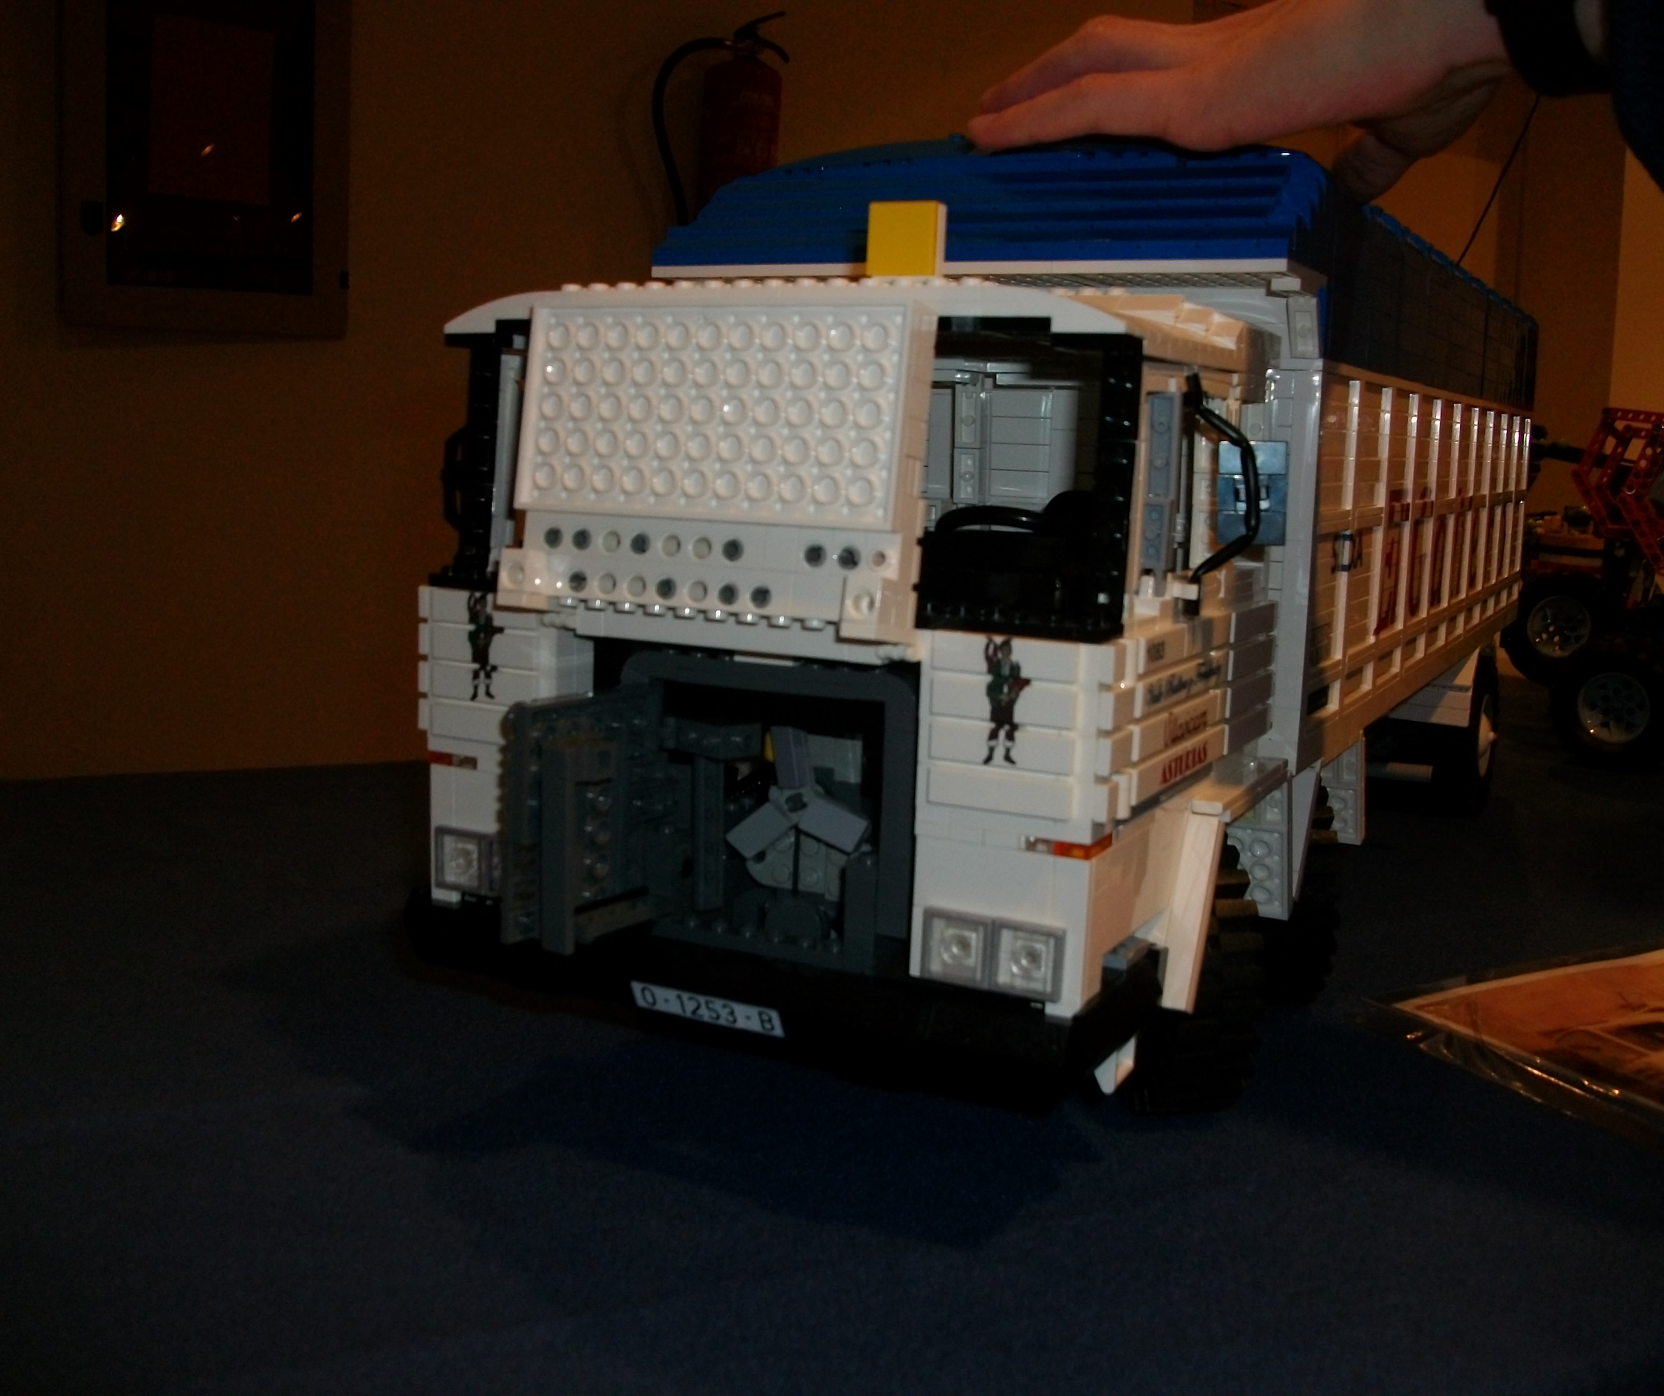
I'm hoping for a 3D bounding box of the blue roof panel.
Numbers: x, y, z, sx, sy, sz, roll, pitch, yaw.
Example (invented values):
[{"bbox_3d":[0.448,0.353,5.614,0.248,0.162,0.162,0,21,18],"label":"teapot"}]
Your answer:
[{"bbox_3d":[0.172,-0.171,0.746,0.193,0.072,0.618,6,10,27],"label":"blue roof panel"}]

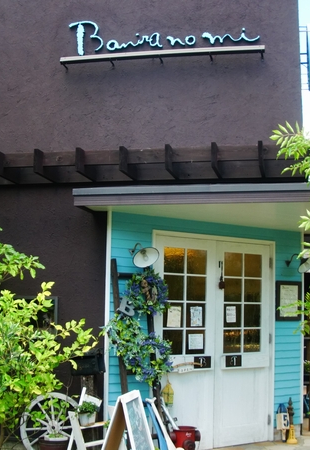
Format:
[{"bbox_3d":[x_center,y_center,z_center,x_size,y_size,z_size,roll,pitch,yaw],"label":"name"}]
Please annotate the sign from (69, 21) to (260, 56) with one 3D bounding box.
[{"bbox_3d":[0.066,-1.907,6.544,1.921,0.379,0.080,-1,-8,12],"label":"sign"}]

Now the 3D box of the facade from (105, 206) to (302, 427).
[{"bbox_3d":[0.640,1.085,7.064,2.648,2.235,0.140,6,-9,-32],"label":"facade"}]

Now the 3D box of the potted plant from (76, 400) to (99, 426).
[{"bbox_3d":[-0.605,1.688,5.900,0.200,0.220,0.200,1,-8,0],"label":"potted plant"}]

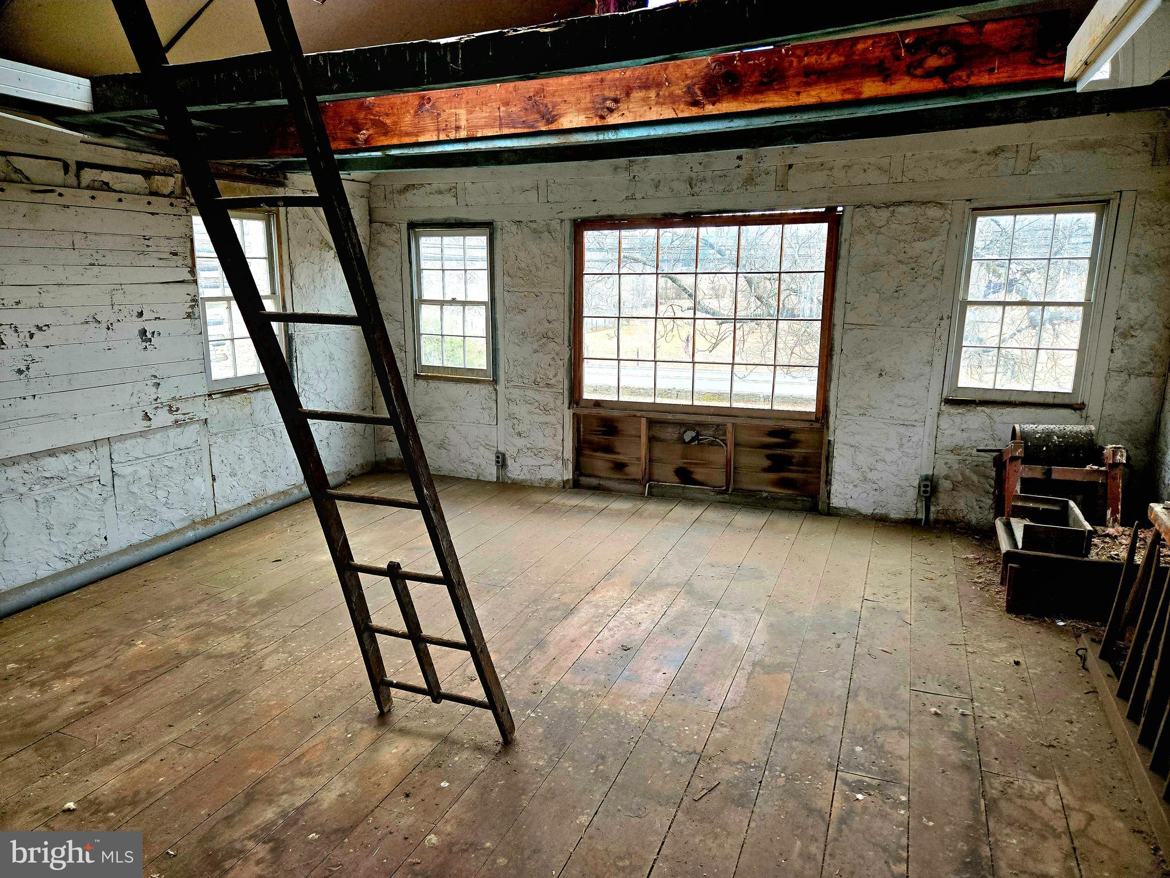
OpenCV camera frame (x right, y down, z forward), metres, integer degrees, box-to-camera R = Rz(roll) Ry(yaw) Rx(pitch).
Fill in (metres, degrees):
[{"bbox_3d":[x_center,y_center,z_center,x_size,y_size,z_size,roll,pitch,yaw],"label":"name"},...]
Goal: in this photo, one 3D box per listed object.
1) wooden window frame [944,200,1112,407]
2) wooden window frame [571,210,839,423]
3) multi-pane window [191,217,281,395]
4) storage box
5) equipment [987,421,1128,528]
[{"bbox_3d":[2.680,-0.823,4.750,0.762,1.216,0.104,5,13,22],"label":"wooden window frame"},{"bbox_3d":[0.770,-0.863,5.542,1.872,1.413,0.112,5,13,22],"label":"wooden window frame"},{"bbox_3d":[-2.319,-0.945,5.311,0.096,1.192,0.728,5,13,22],"label":"multi-pane window"},{"bbox_3d":[2.344,0.441,3.950,0.296,0.152,0.552,5,13,22],"label":"storage box"},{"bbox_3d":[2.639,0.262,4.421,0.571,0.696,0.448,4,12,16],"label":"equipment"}]

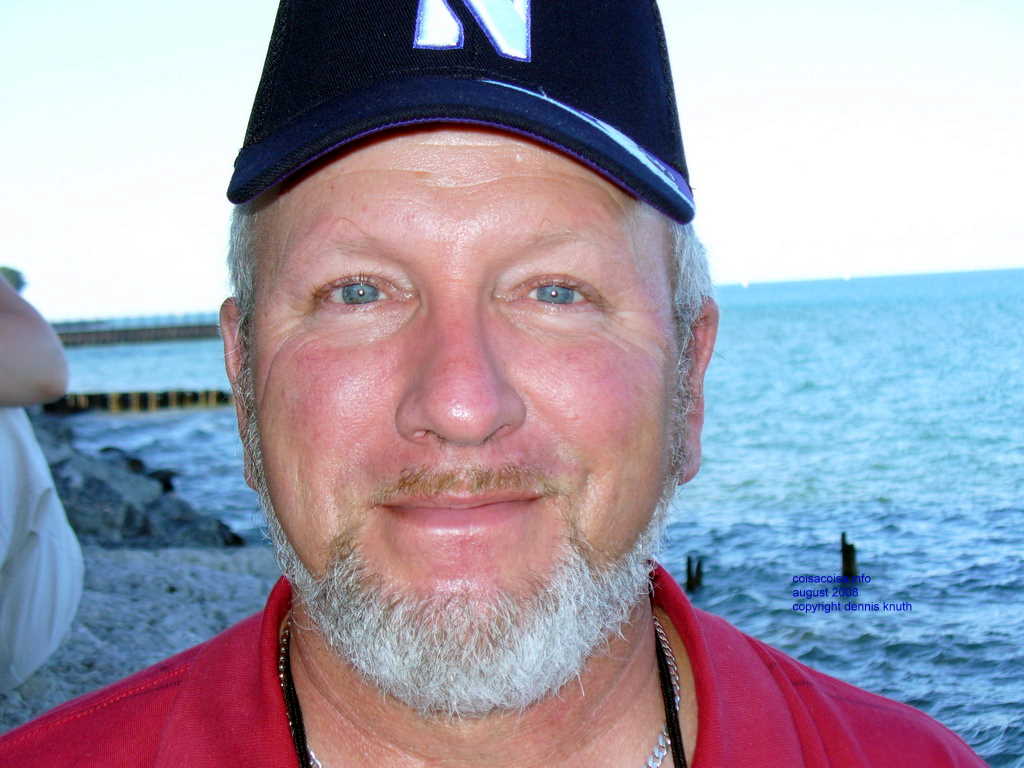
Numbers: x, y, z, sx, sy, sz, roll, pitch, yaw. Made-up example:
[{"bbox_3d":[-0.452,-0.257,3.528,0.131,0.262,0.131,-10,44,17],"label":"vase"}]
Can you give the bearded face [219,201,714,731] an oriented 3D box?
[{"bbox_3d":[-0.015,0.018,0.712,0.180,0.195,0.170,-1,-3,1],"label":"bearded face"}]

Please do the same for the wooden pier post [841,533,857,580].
[{"bbox_3d":[4.450,2.280,27.000,0.190,0.630,0.190,-3,2,0],"label":"wooden pier post"}]

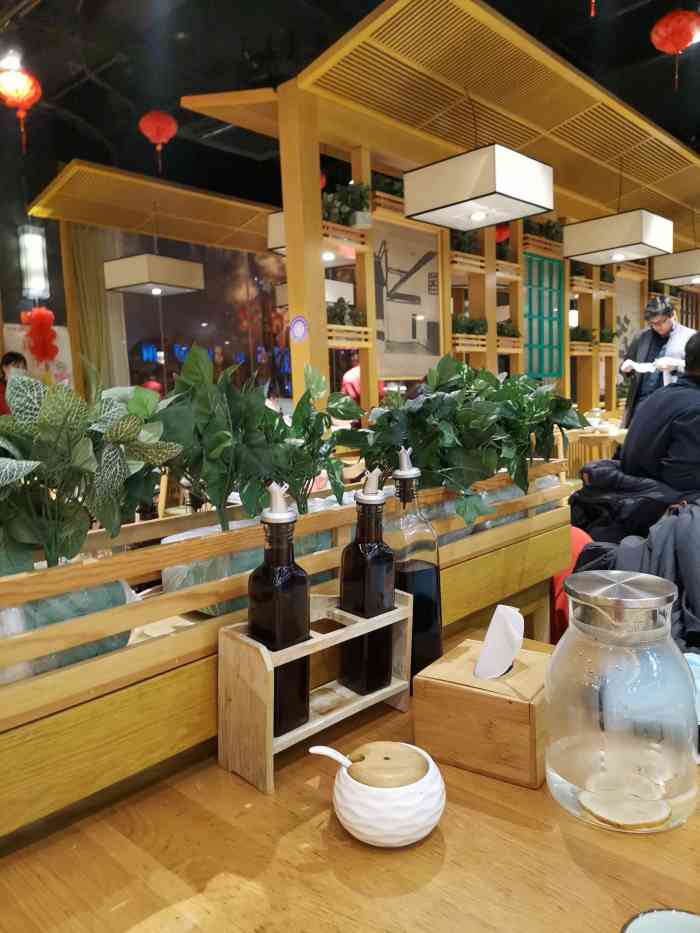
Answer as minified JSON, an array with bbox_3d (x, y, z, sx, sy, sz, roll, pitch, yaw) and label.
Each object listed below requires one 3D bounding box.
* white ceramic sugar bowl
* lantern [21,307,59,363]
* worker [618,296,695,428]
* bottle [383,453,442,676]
[{"bbox_3d":[0.030,0.286,0.621,0.109,0.065,0.099,-1,6,11],"label":"white ceramic sugar bowl"},{"bbox_3d":[-2.392,-1.009,5.400,0.270,0.430,0.270,-2,6,0],"label":"lantern"},{"bbox_3d":[2.101,-0.247,4.731,0.520,1.680,0.420,1,7,31],"label":"worker"},{"bbox_3d":[0.079,0.136,0.942,0.066,0.326,0.066,-6,7,-36],"label":"bottle"}]

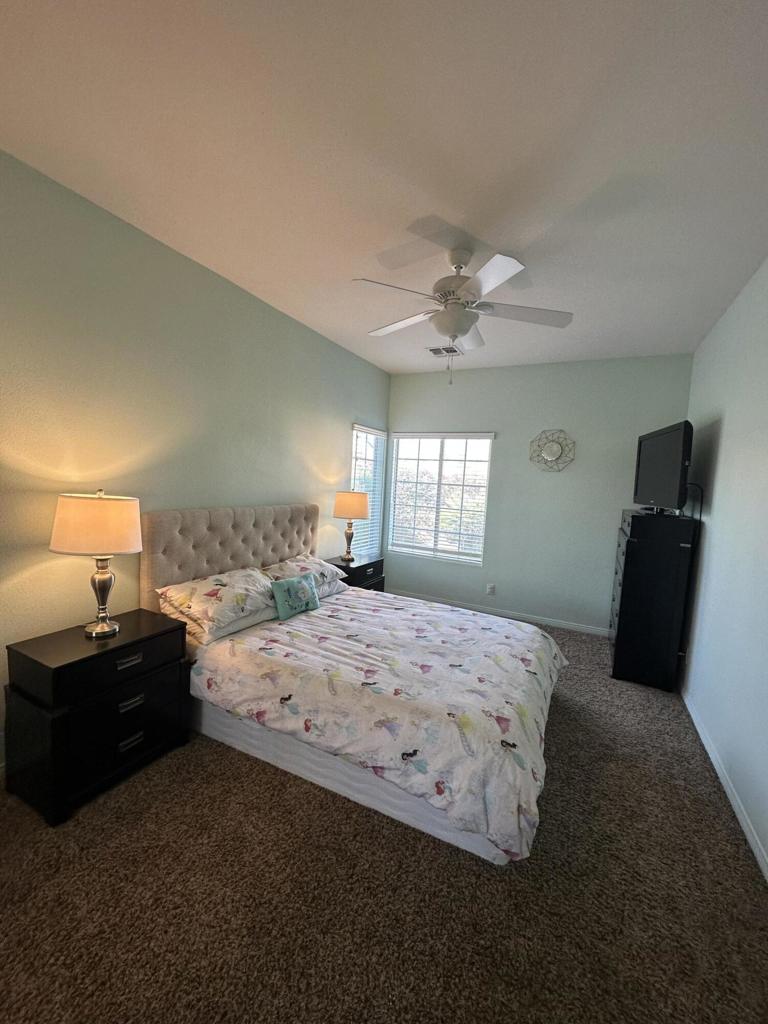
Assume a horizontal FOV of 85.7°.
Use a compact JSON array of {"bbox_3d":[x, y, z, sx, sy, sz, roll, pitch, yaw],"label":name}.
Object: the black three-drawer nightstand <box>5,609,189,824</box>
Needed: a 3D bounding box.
[{"bbox_3d":[-1.361,0.914,2.015,0.415,0.655,0.630,5,5,26],"label":"black three-drawer nightstand"}]

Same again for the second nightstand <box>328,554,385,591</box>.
[{"bbox_3d":[-0.322,0.801,4.109,0.415,0.655,0.630,5,5,26],"label":"second nightstand"}]

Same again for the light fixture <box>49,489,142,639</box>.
[{"bbox_3d":[-1.355,0.241,1.987,0.360,0.690,0.360,5,5,26],"label":"light fixture"}]

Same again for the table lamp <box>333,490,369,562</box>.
[{"bbox_3d":[-0.332,0.128,4.094,0.356,0.687,0.356,3,5,0],"label":"table lamp"}]

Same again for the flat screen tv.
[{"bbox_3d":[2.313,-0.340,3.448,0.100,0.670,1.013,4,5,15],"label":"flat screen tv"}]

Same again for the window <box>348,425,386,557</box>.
[{"bbox_3d":[-0.186,-0.213,4.822,0.110,1.492,0.785,5,5,26],"label":"window"}]

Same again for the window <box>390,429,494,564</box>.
[{"bbox_3d":[0.631,-0.177,4.893,1.230,1.496,0.110,5,5,26],"label":"window"}]

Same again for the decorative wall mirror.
[{"bbox_3d":[1.742,-0.631,4.293,0.440,0.429,0.035,5,5,26],"label":"decorative wall mirror"}]

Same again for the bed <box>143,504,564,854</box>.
[{"bbox_3d":[-0.058,0.646,2.684,2.215,1.220,1.650,5,5,26],"label":"bed"}]

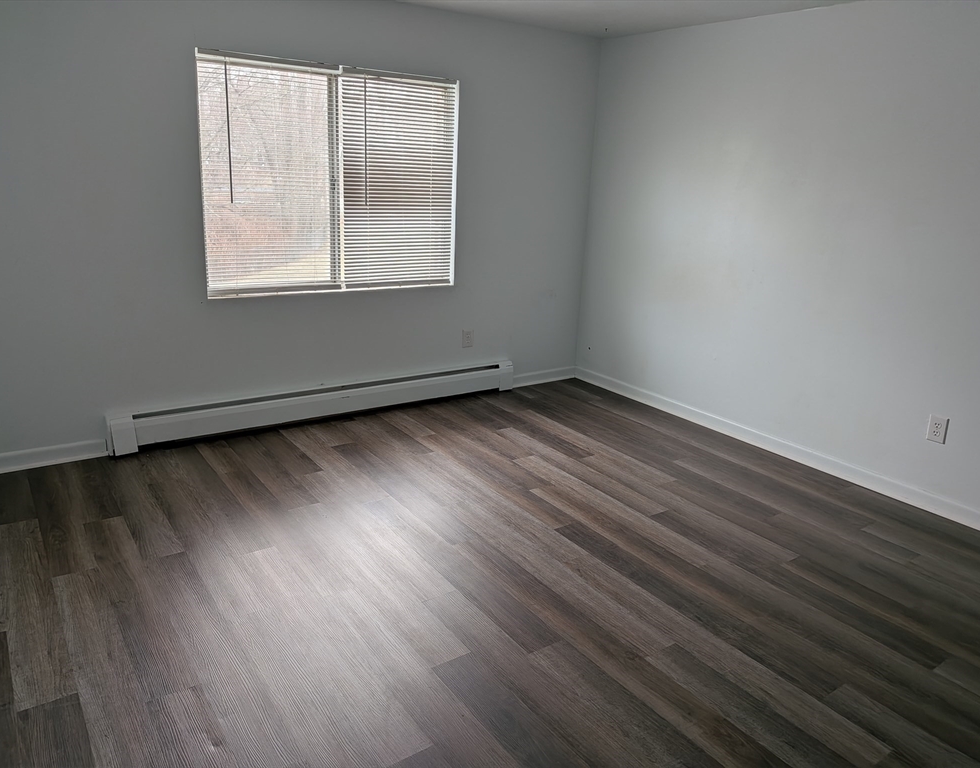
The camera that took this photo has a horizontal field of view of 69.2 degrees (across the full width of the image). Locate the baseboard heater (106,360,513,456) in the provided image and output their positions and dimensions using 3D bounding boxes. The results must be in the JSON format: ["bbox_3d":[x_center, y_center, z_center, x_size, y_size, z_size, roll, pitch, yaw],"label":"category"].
[{"bbox_3d":[-0.878,0.105,4.240,2.505,0.208,0.075,-9,20,-34],"label":"baseboard heater"}]

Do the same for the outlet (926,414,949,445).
[{"bbox_3d":[2.108,0.214,3.340,0.008,0.122,0.079,-9,20,-34],"label":"outlet"}]

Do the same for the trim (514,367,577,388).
[{"bbox_3d":[0.395,-0.051,5.192,0.635,0.084,0.015,-9,20,-34],"label":"trim"}]

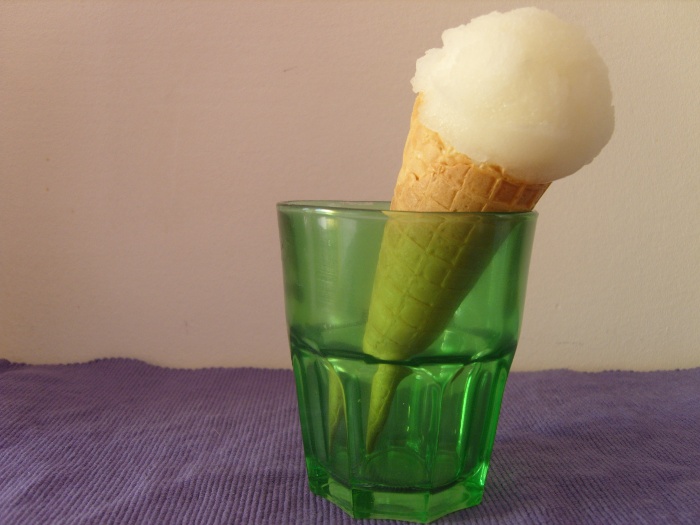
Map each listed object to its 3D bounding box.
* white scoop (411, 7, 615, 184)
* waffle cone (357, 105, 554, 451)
[{"bbox_3d":[0.052,-0.053,0.224,0.065,0.058,0.064,21,9,0],"label":"white scoop"},{"bbox_3d":[0.024,0.013,0.241,0.051,0.119,0.051,21,9,0],"label":"waffle cone"}]

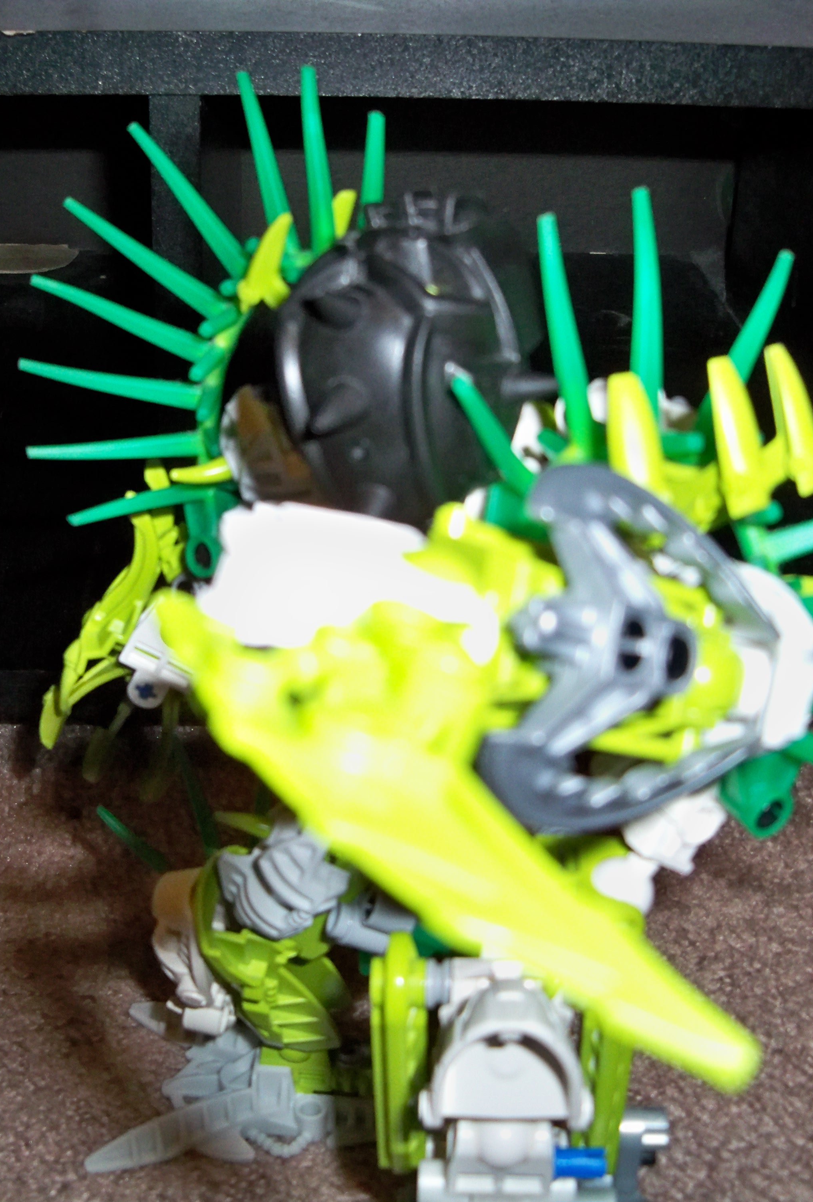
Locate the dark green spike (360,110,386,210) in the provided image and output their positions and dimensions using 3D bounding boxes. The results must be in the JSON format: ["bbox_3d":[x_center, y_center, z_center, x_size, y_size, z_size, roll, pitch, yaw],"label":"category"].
[{"bbox_3d":[-0.006,-0.070,0.272,0.004,0.024,0.004,5,30,0],"label":"dark green spike"}]

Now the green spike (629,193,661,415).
[{"bbox_3d":[0.031,-0.039,0.212,0.005,0.005,0.036,1,72,0],"label":"green spike"}]

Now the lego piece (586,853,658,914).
[{"bbox_3d":[0.029,0.038,0.220,0.010,0.009,0.009,-10,29,-22],"label":"lego piece"}]

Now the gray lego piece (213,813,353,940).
[{"bbox_3d":[-0.024,0.053,0.313,0.024,0.022,0.018,14,30,23],"label":"gray lego piece"}]

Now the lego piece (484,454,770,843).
[{"bbox_3d":[0.026,0.005,0.188,0.026,0.039,0.022,10,4,39],"label":"lego piece"}]

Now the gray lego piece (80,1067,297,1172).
[{"bbox_3d":[-0.044,0.107,0.336,0.045,0.014,0.019,-6,28,-13],"label":"gray lego piece"}]

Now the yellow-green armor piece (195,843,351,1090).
[{"bbox_3d":[-0.031,0.084,0.366,0.024,0.052,0.023,-26,29,-12],"label":"yellow-green armor piece"}]

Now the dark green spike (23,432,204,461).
[{"bbox_3d":[-0.052,-0.027,0.290,0.031,0.004,0.004,-3,0,-5],"label":"dark green spike"}]

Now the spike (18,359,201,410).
[{"bbox_3d":[-0.053,-0.039,0.290,0.034,0.005,0.004,11,6,5],"label":"spike"}]

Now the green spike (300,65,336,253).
[{"bbox_3d":[-0.015,-0.074,0.272,0.005,0.031,0.004,-5,29,-2],"label":"green spike"}]

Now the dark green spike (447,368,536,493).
[{"bbox_3d":[0.011,-0.020,0.193,0.004,0.004,0.024,-36,54,6],"label":"dark green spike"}]

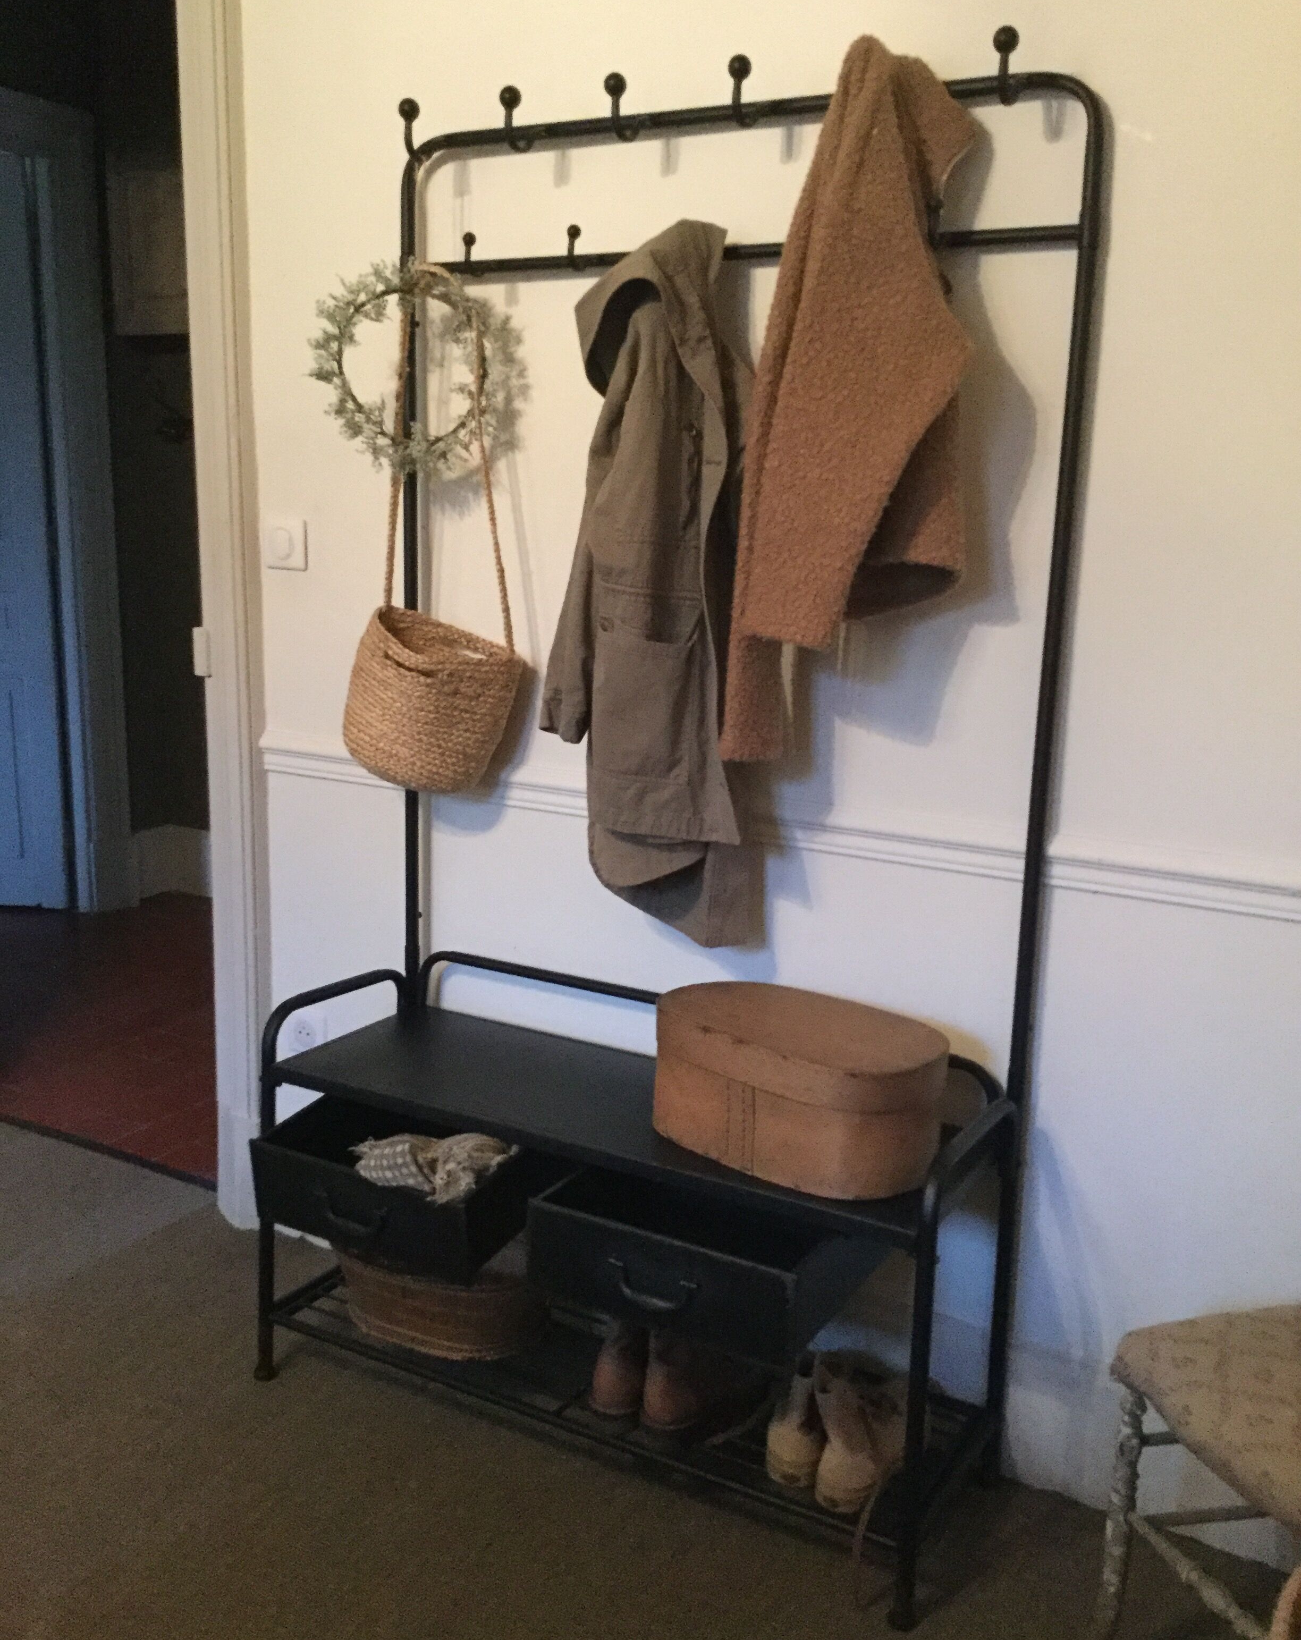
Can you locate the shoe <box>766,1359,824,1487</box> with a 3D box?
[{"bbox_3d":[0.221,0.739,2.031,0.088,0.132,0.260,8,13,29],"label":"shoe"}]

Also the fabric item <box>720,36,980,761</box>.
[{"bbox_3d":[0.236,-0.498,1.904,0.310,0.873,0.240,8,13,29],"label":"fabric item"}]

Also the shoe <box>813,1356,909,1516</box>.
[{"bbox_3d":[0.285,0.749,1.986,0.088,0.134,0.262,8,13,29],"label":"shoe"}]

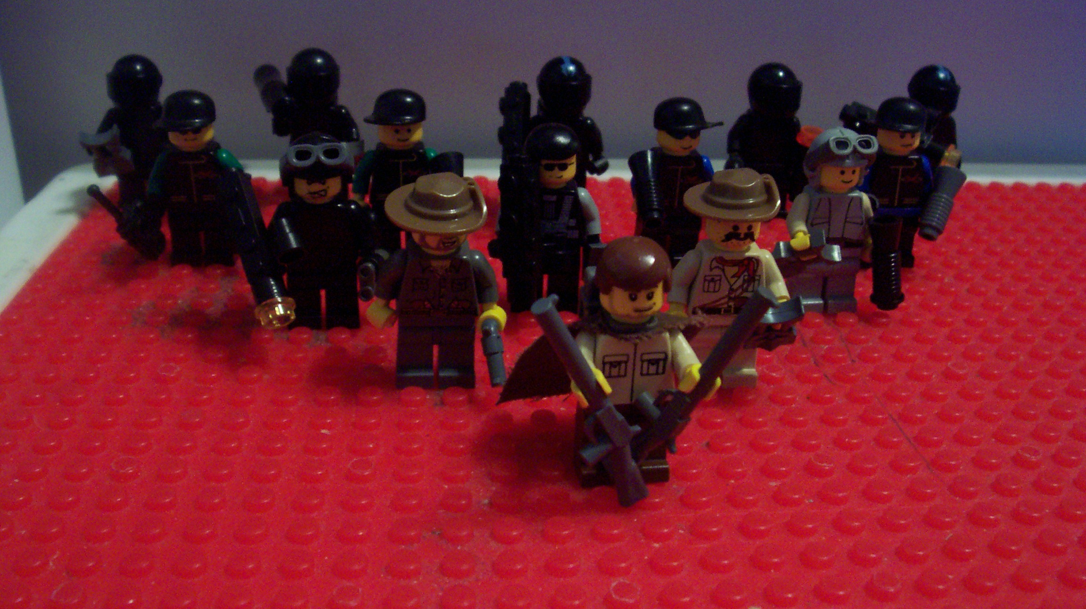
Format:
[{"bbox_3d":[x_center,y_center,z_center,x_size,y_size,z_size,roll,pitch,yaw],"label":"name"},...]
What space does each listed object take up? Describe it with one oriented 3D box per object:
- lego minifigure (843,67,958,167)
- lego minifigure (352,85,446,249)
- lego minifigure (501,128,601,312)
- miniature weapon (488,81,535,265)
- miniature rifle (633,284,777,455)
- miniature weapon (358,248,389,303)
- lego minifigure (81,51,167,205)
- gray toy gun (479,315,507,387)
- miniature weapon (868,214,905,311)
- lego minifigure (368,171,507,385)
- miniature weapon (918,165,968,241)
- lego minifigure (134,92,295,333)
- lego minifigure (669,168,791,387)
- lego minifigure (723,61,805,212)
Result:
[{"bbox_3d":[0.100,-0.046,0.296,0.037,0.043,0.018,0,27,-5],"label":"lego minifigure"},{"bbox_3d":[-0.032,-0.029,0.247,0.024,0.043,0.015,0,27,-5],"label":"lego minifigure"},{"bbox_3d":[0.001,-0.018,0.229,0.024,0.042,0.015,0,27,-5],"label":"lego minifigure"},{"bbox_3d":[-0.006,-0.025,0.214,0.009,0.042,0.008,0,27,-5],"label":"miniature weapon"},{"bbox_3d":[0.023,0.012,0.164,0.012,0.038,0.005,29,21,-18],"label":"miniature rifle"},{"bbox_3d":[-0.034,-0.006,0.210,0.004,0.009,0.011,5,27,4],"label":"miniature weapon"},{"bbox_3d":[-0.103,-0.043,0.270,0.024,0.043,0.015,0,27,-5],"label":"lego minifigure"},{"bbox_3d":[-0.009,0.009,0.201,0.004,0.014,0.008,-8,-2,-1],"label":"gray toy gun"},{"bbox_3d":[0.074,-0.009,0.230,0.008,0.021,0.010,-6,8,-24],"label":"miniature weapon"},{"bbox_3d":[-0.020,-0.004,0.200,0.026,0.043,0.020,0,27,-5],"label":"lego minifigure"},{"bbox_3d":[0.094,-0.024,0.252,0.007,0.009,0.018,20,73,30],"label":"miniature weapon"},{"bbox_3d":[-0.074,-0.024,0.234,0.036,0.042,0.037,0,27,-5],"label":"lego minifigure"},{"bbox_3d":[0.036,-0.005,0.204,0.024,0.044,0.020,0,27,-5],"label":"lego minifigure"},{"bbox_3d":[0.059,-0.043,0.285,0.022,0.043,0.015,0,27,-5],"label":"lego minifigure"}]

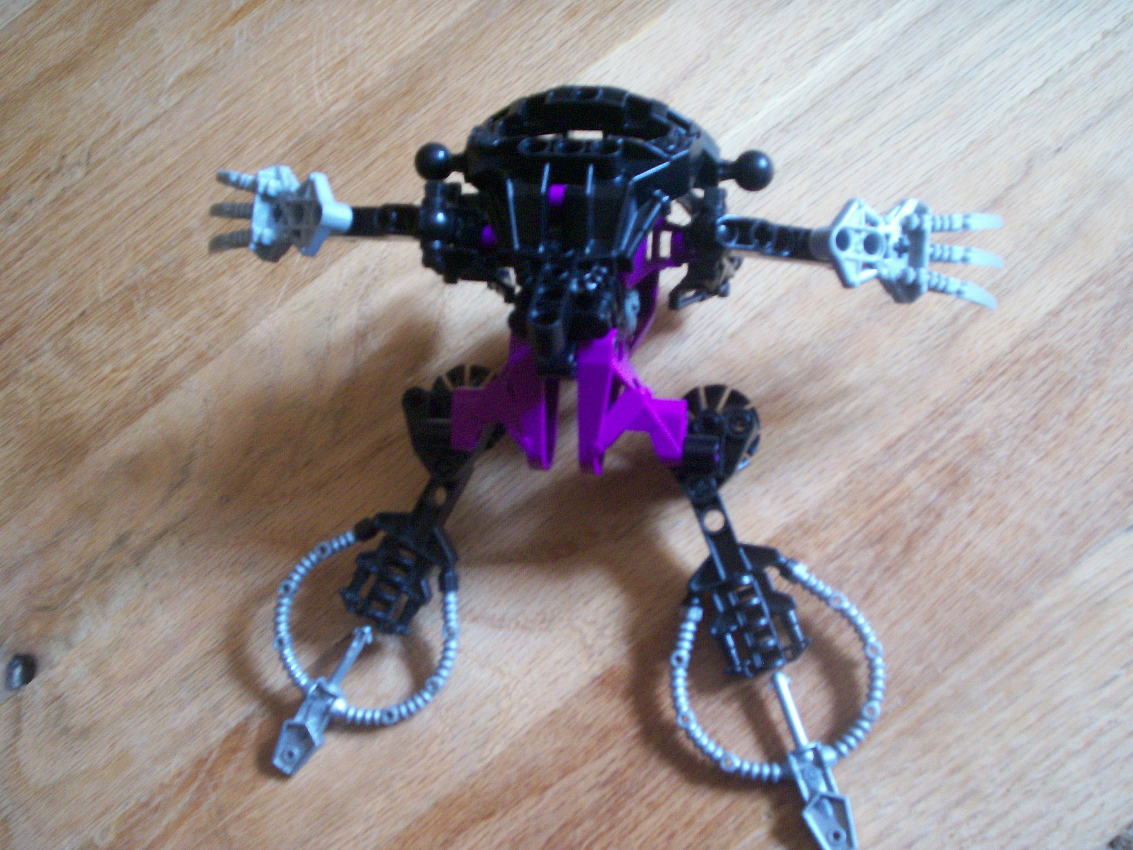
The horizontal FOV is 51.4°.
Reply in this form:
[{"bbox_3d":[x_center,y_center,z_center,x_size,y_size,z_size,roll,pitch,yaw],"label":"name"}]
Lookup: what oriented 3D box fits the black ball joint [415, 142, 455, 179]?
[{"bbox_3d":[-0.034,-0.069,0.309,0.011,0.010,0.010,4,72,14],"label":"black ball joint"}]

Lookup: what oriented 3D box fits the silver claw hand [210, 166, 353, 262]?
[{"bbox_3d":[-0.078,-0.058,0.320,0.048,0.015,0.026,8,74,30],"label":"silver claw hand"}]

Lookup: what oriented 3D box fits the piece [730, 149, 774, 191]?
[{"bbox_3d":[0.045,-0.062,0.288,0.011,0.010,0.010,4,72,14],"label":"piece"}]

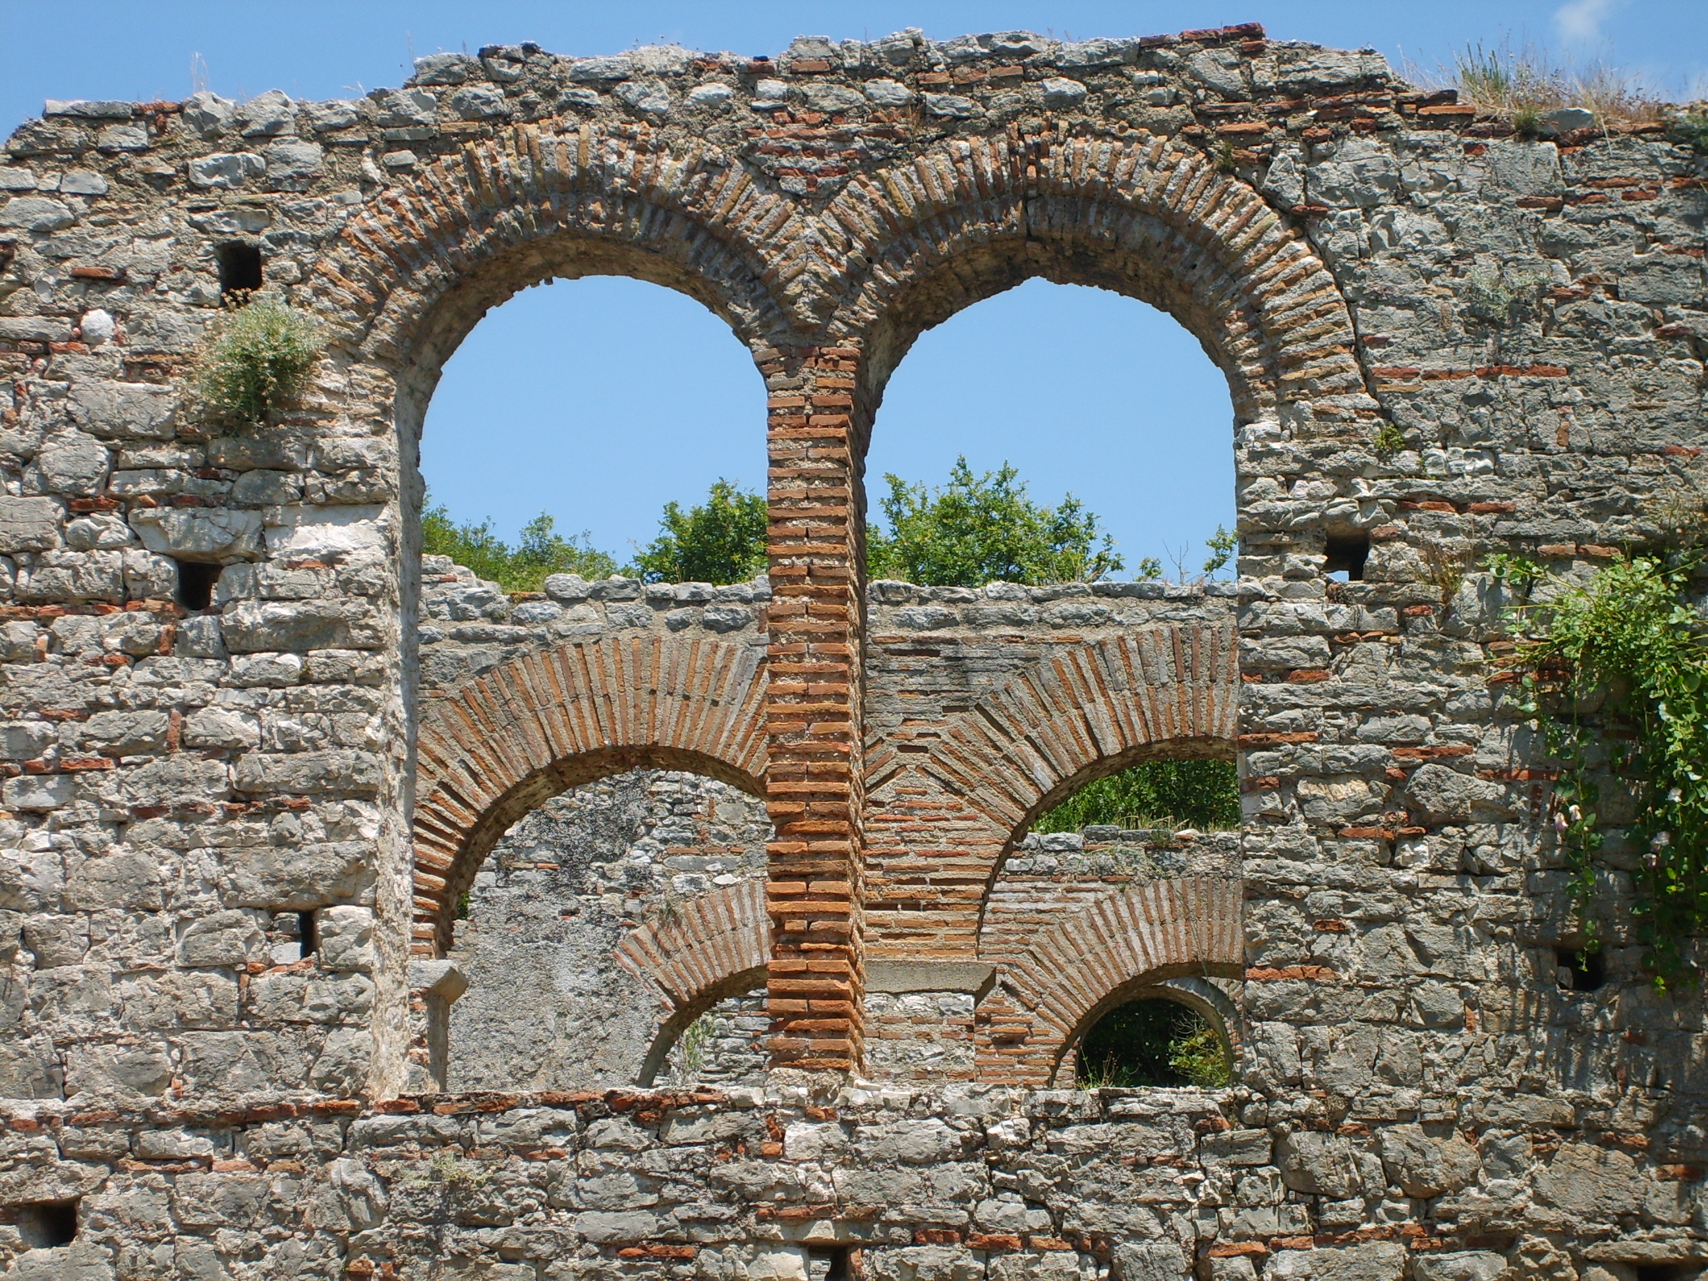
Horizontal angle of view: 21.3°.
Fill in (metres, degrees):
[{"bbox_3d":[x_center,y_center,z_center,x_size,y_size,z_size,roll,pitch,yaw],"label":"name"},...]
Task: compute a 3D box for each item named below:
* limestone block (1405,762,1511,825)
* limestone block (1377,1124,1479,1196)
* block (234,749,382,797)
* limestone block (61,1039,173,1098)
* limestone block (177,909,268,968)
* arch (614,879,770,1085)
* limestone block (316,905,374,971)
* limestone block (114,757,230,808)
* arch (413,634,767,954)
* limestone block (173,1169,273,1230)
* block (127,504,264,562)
[{"bbox_3d":[2.421,0.642,18.243,0.414,0.247,0.260,-1,-13,5],"label":"limestone block"},{"bbox_3d":[2.338,2.130,18.505,0.395,0.288,0.270,-1,-12,5],"label":"limestone block"},{"bbox_3d":[-2.293,0.589,19.288,0.611,0.200,0.270,-1,-12,5],"label":"block"},{"bbox_3d":[-2.961,1.760,18.466,0.441,0.226,0.270,-1,-13,5],"label":"limestone block"},{"bbox_3d":[-2.553,1.235,18.541,0.367,0.239,0.250,-1,-13,5],"label":"limestone block"},{"bbox_3d":[-0.466,2.771,34.952,2.653,1.740,0.850,-1,-13,5],"label":"arch"},{"bbox_3d":[-1.982,1.194,17.843,0.231,0.260,0.250,-1,-15,2],"label":"limestone block"},{"bbox_3d":[-2.878,0.624,19.336,0.497,0.212,0.270,-1,-12,5],"label":"limestone block"},{"bbox_3d":[-1.294,1.051,28.915,3.400,2.000,0.700,-1,-12,5],"label":"arch"},{"bbox_3d":[-2.602,2.345,18.934,0.409,0.241,0.270,-1,-12,5],"label":"limestone block"},{"bbox_3d":[-2.715,-0.414,18.951,0.546,0.233,0.280,-1,-13,5],"label":"block"}]

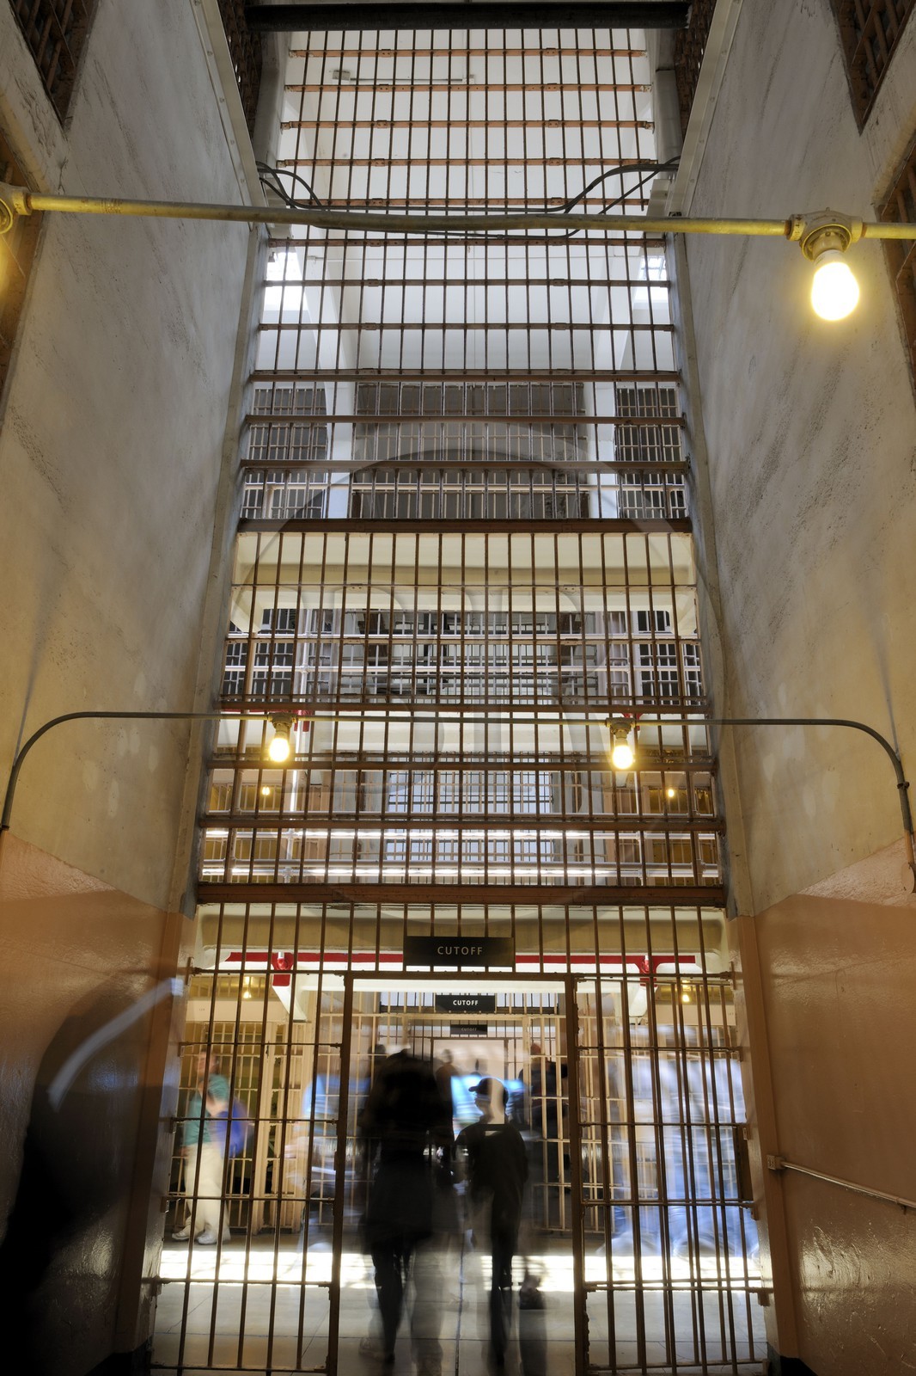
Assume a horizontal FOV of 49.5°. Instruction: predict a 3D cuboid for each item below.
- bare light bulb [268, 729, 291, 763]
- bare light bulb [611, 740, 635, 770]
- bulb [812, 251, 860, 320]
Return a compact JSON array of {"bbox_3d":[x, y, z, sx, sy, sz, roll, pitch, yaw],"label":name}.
[{"bbox_3d":[-0.684,0.228,3.811,0.070,0.115,0.070,0,-21,1],"label":"bare light bulb"},{"bbox_3d":[0.630,0.253,3.795,0.070,0.115,0.070,0,-21,1],"label":"bare light bulb"},{"bbox_3d":[0.585,-0.628,1.548,0.068,0.116,0.068,0,-22,1],"label":"bulb"}]

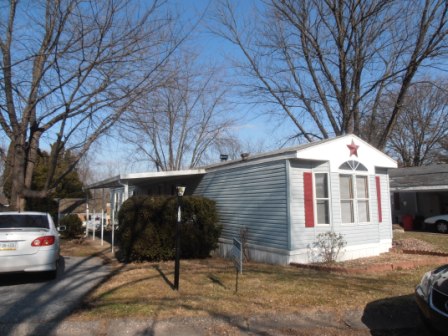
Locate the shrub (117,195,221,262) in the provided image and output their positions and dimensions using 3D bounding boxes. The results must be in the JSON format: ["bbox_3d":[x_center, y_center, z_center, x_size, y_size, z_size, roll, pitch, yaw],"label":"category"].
[{"bbox_3d":[-1.635,1.811,9.572,2.850,1.850,1.600,4,-8,-32],"label":"shrub"}]

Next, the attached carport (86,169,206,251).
[{"bbox_3d":[-3.768,1.783,13.341,3.100,2.870,7.100,4,-8,-32],"label":"attached carport"}]

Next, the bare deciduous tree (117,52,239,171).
[{"bbox_3d":[-4.220,-3.127,29.457,11.200,16.280,11.200,0,-7,-8],"label":"bare deciduous tree"}]

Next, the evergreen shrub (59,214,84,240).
[{"bbox_3d":[-7.498,2.825,15.360,1.200,1.200,1.200,3,-7,-26],"label":"evergreen shrub"}]

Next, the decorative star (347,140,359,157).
[{"bbox_3d":[3.603,-0.540,8.641,0.570,0.550,0.090,4,-8,-32],"label":"decorative star"}]

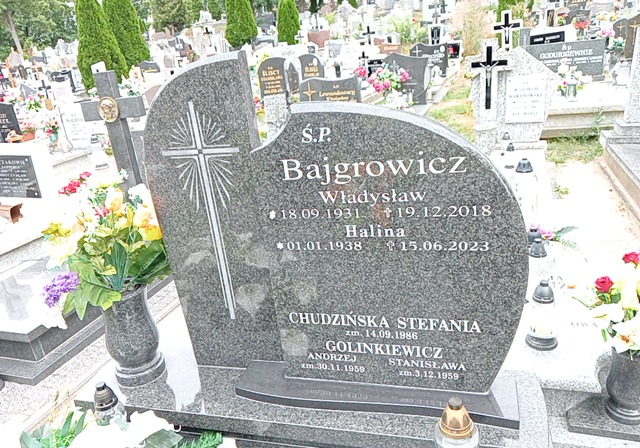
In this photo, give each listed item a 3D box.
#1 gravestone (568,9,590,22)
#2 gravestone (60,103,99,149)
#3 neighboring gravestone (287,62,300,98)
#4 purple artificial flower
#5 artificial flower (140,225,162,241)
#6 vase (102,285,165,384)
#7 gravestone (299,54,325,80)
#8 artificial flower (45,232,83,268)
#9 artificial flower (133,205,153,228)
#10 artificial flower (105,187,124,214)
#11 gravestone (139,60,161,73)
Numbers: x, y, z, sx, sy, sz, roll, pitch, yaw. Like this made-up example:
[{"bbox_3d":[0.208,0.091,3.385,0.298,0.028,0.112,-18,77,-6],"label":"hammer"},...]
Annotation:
[{"bbox_3d":[5.514,-4.398,11.000,0.500,0.400,0.100,0,23,15],"label":"gravestone"},{"bbox_3d":[-2.706,-1.103,5.800,0.400,0.500,0.100,0,23,15],"label":"gravestone"},{"bbox_3d":[-0.281,-1.524,5.500,0.150,0.410,0.080,0,23,15],"label":"neighboring gravestone"},{"bbox_3d":[-0.663,0.171,1.329,0.085,0.085,0.070,0,23,15],"label":"purple artificial flower"},{"bbox_3d":[-0.427,0.021,1.310,0.060,0.045,0.055,0,23,15],"label":"artificial flower"},{"bbox_3d":[-0.510,0.293,1.398,0.142,0.275,0.142,0,23,15],"label":"vase"},{"bbox_3d":[-0.092,-1.650,5.600,0.280,0.400,0.080,0,23,15],"label":"gravestone"},{"bbox_3d":[-0.644,0.067,1.299,0.090,0.085,0.085,0,23,15],"label":"artificial flower"},{"bbox_3d":[-0.445,-0.019,1.298,0.050,0.060,0.050,0,23,15],"label":"artificial flower"},{"bbox_3d":[-0.491,-0.054,1.238,0.050,0.065,0.050,0,23,15],"label":"artificial flower"},{"bbox_3d":[-3.787,-3.499,11.500,0.500,0.290,0.100,0,23,15],"label":"gravestone"}]

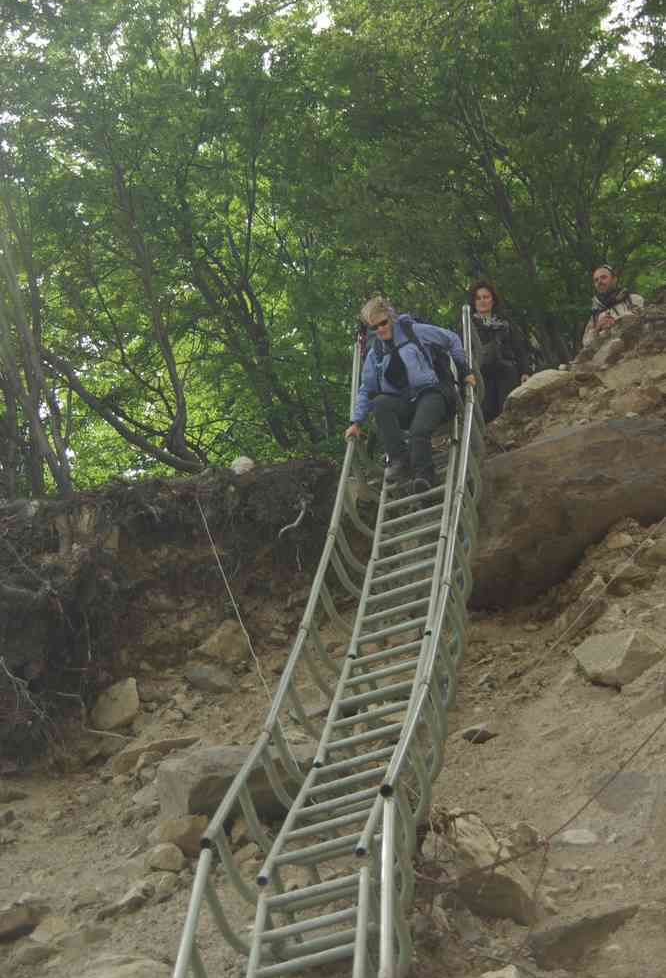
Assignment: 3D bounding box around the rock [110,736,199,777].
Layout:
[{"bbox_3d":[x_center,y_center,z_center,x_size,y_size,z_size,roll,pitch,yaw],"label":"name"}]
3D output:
[{"bbox_3d":[-0.854,1.279,12.900,0.410,0.170,0.260,0,-18,0],"label":"rock"}]

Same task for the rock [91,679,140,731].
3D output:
[{"bbox_3d":[-1.097,1.087,13.600,0.250,0.250,0.200,0,-18,0],"label":"rock"}]

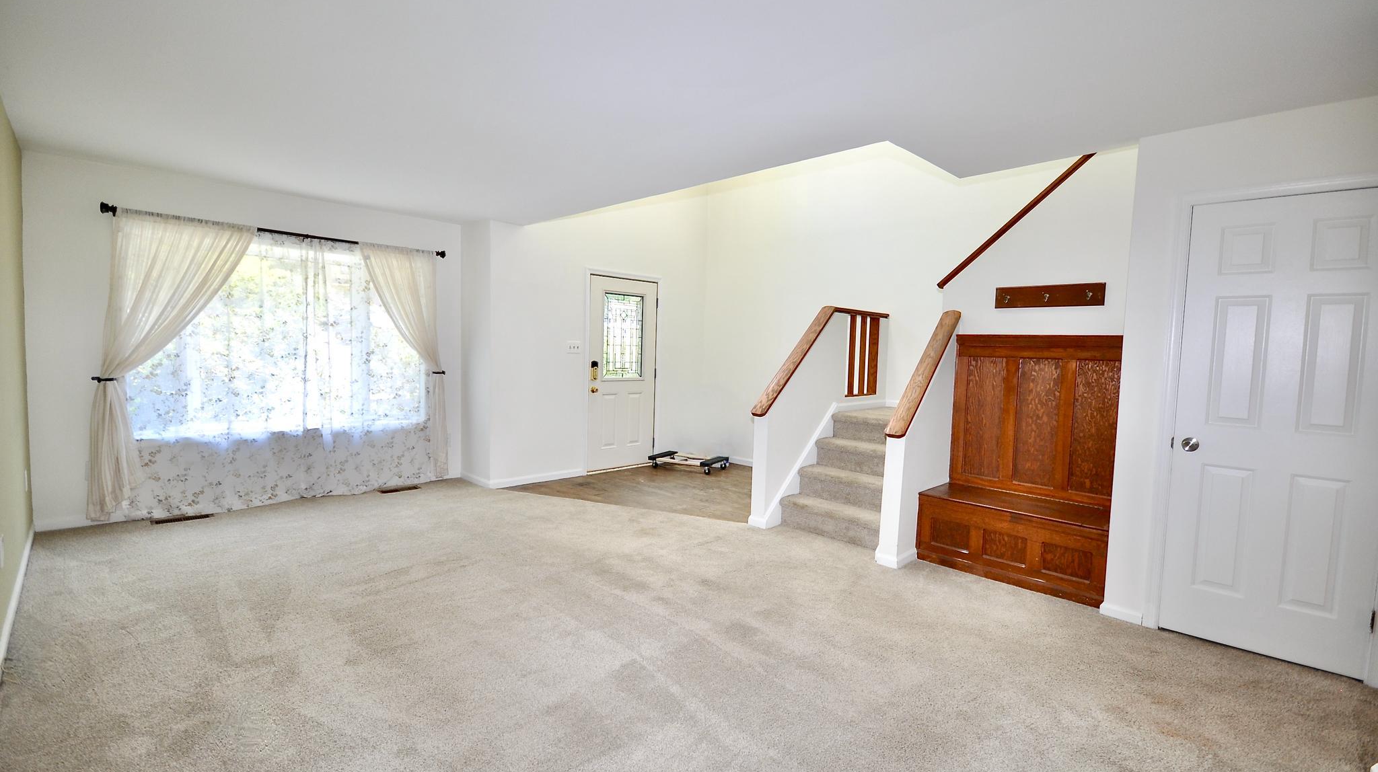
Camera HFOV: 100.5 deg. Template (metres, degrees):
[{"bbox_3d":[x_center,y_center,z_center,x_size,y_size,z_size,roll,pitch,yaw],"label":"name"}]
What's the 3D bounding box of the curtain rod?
[{"bbox_3d":[-3.050,-1.186,4.525,0.100,0.075,2.240,5,5,45],"label":"curtain rod"}]

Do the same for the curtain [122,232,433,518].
[{"bbox_3d":[-3.087,-0.148,4.578,0.090,2.095,2.080,5,5,45],"label":"curtain"}]

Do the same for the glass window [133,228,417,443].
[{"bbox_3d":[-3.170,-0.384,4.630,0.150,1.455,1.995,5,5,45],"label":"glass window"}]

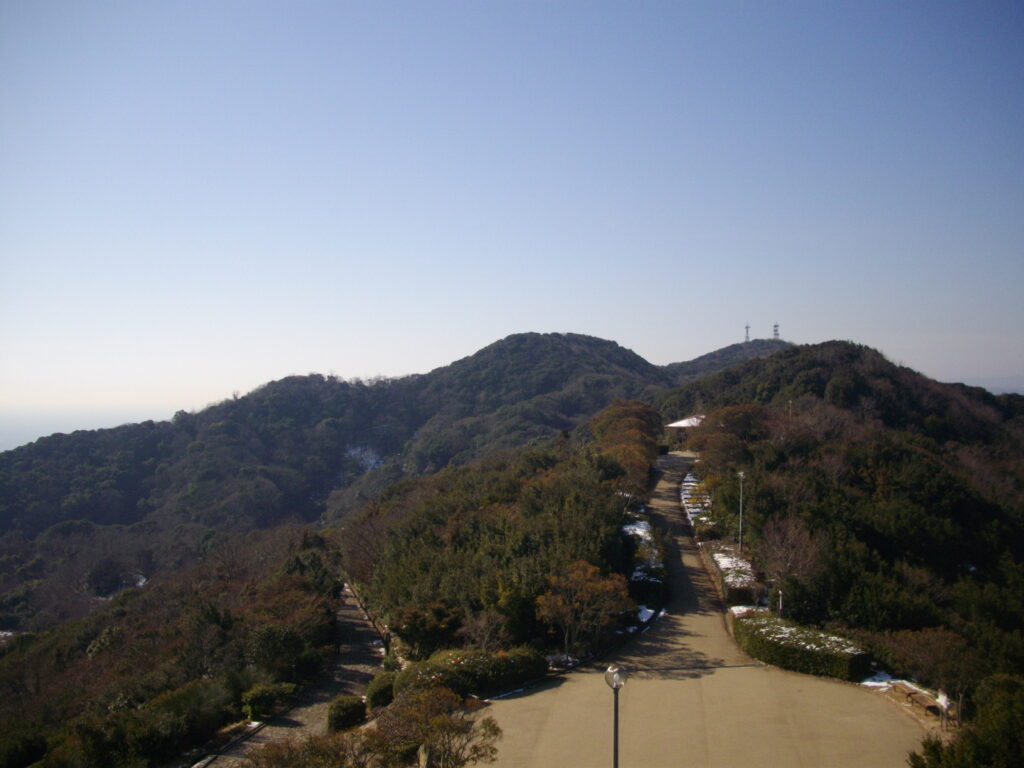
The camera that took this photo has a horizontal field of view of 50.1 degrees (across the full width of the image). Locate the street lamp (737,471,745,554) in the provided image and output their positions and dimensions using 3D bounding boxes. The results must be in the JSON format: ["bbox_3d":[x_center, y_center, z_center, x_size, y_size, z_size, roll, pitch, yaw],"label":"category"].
[{"bbox_3d":[14.018,8.081,66.932,0.420,5.400,0.420,0,-1,30],"label":"street lamp"}]

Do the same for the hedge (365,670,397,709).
[{"bbox_3d":[-4.620,10.786,38.658,1.150,1.100,1.150,0,0,0],"label":"hedge"}]

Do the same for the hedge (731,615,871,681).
[{"bbox_3d":[11.850,10.866,45.007,2.500,1.050,6.500,0,-1,-29],"label":"hedge"}]

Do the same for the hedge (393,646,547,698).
[{"bbox_3d":[-1.500,10.830,40.908,5.700,1.050,2.500,0,-1,-42],"label":"hedge"}]

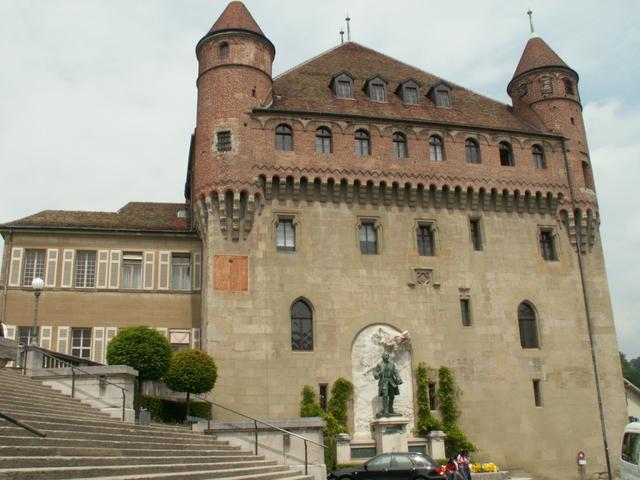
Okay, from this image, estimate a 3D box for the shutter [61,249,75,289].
[{"bbox_3d":[-13.133,1.493,33.681,0.536,2.008,0.060,2,-16,-14],"label":"shutter"}]

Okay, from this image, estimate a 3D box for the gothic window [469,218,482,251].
[{"bbox_3d":[8.606,-0.255,35.883,0.611,1.819,0.200,2,-16,-14],"label":"gothic window"}]

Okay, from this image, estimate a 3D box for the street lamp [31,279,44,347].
[{"bbox_3d":[-9.502,2.410,21.729,0.410,2.319,0.410,-2,-15,0],"label":"street lamp"}]

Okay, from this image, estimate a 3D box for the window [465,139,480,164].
[{"bbox_3d":[8.364,-4.842,35.556,0.948,1.562,0.300,2,-16,-15],"label":"window"}]

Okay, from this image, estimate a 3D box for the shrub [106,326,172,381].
[{"bbox_3d":[-6.989,4.424,25.000,2.450,2.150,2.450,2,-16,-14],"label":"shrub"}]

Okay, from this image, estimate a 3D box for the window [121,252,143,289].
[{"bbox_3d":[-9.779,1.622,33.811,1.014,1.949,0.200,0,-16,-7],"label":"window"}]

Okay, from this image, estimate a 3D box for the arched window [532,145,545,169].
[{"bbox_3d":[11.714,-4.430,34.710,0.740,1.454,0.250,2,-19,-13],"label":"arched window"}]

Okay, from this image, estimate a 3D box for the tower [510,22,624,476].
[{"bbox_3d":[14.256,-0.323,37.887,4.400,26.700,4.400,2,-16,-15],"label":"tower"}]

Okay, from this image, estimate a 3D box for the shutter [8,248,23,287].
[{"bbox_3d":[-15.535,1.384,33.019,0.531,1.994,0.070,0,-16,-7],"label":"shutter"}]

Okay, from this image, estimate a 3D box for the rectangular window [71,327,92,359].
[{"bbox_3d":[-11.324,5.027,30.731,0.919,1.840,0.200,2,-16,-13],"label":"rectangular window"}]

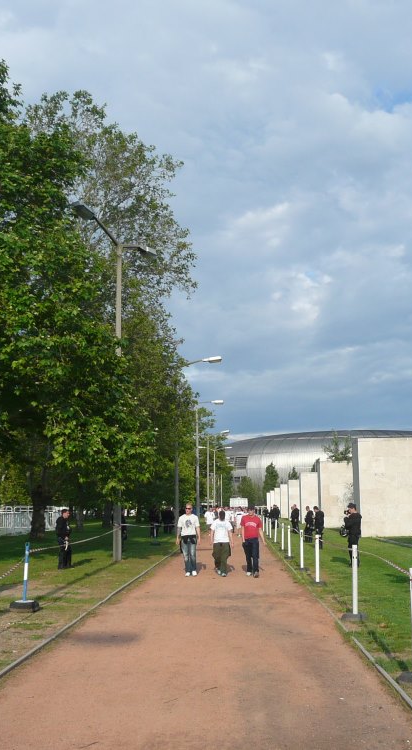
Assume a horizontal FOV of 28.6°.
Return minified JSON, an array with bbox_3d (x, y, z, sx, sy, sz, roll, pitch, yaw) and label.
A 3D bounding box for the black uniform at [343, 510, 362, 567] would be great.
[{"bbox_3d":[4.281,4.771,23.637,0.480,1.620,0.540,-1,-10,6],"label":"black uniform"}]

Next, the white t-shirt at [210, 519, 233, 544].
[{"bbox_3d":[0.393,3.971,20.527,0.560,0.640,0.300,-1,-9,2],"label":"white t-shirt"}]

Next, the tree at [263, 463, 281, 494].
[{"bbox_3d":[17.869,31.281,222.366,5.200,14.200,5.200,-1,-9,2],"label":"tree"}]

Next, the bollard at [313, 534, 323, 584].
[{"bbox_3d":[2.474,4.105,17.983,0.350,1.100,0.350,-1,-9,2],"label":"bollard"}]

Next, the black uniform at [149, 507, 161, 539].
[{"bbox_3d":[-2.975,8.572,46.726,0.440,1.750,0.600,6,-11,-30],"label":"black uniform"}]

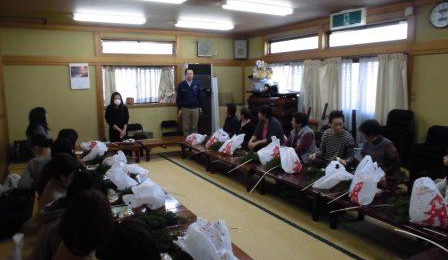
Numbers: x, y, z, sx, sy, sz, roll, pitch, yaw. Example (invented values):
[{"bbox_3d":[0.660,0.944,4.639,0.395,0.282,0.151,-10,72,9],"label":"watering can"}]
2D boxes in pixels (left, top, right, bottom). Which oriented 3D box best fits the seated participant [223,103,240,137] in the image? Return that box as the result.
[{"bbox_3d":[0.133,0.018,6.362,0.520,1.000,0.440,-2,9,-7],"label":"seated participant"}]

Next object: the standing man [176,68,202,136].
[{"bbox_3d":[-0.766,-0.456,7.438,0.520,1.730,0.320,-3,9,-12],"label":"standing man"}]

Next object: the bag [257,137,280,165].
[{"bbox_3d":[0.582,0.267,4.528,0.330,0.350,0.240,0,9,8],"label":"bag"}]

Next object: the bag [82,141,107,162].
[{"bbox_3d":[-1.943,0.314,5.117,0.360,0.280,0.420,-6,10,-31],"label":"bag"}]

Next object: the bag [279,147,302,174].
[{"bbox_3d":[0.822,0.374,4.129,0.260,0.310,0.220,1,9,11],"label":"bag"}]

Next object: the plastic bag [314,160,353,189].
[{"bbox_3d":[1.155,0.484,3.581,0.370,0.230,0.260,-6,10,-30],"label":"plastic bag"}]

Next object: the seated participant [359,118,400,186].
[{"bbox_3d":[1.727,0.387,3.828,0.570,0.940,0.470,-6,10,-30],"label":"seated participant"}]

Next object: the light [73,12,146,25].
[{"bbox_3d":[-1.916,-1.946,5.814,1.240,0.110,0.240,-6,10,-30],"label":"light"}]

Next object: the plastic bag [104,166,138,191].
[{"bbox_3d":[-1.156,0.531,3.835,0.360,0.220,0.420,-6,10,-31],"label":"plastic bag"}]

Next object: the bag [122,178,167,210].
[{"bbox_3d":[-0.725,0.579,3.092,0.330,0.200,0.260,-6,10,-30],"label":"bag"}]

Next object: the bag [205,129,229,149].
[{"bbox_3d":[-0.133,0.154,5.846,0.360,0.330,0.350,7,12,42],"label":"bag"}]

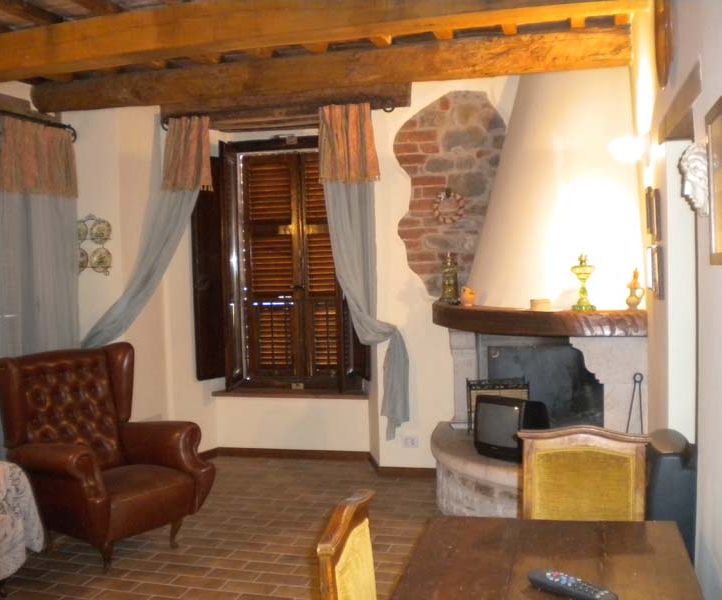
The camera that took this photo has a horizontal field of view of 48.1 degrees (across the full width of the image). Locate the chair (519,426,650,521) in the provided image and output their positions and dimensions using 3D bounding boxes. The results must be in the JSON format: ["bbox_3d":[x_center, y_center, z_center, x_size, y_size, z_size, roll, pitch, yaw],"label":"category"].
[{"bbox_3d":[0.664,0.904,2.405,0.430,0.970,0.520,-1,3,15],"label":"chair"}]

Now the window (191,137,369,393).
[{"bbox_3d":[-0.585,-0.267,6.109,1.270,1.950,0.280,-1,3,15],"label":"window"}]

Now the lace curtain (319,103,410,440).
[{"bbox_3d":[0.012,-0.182,5.467,0.590,2.300,0.200,-1,3,15],"label":"lace curtain"}]

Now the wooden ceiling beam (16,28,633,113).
[{"bbox_3d":[-0.359,-1.369,4.923,3.764,0.220,0.220,-1,3,15],"label":"wooden ceiling beam"}]

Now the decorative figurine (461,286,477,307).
[{"bbox_3d":[0.665,-0.018,4.968,0.088,0.117,0.085,-1,3,15],"label":"decorative figurine"}]

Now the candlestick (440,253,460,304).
[{"bbox_3d":[0.574,-0.139,5.280,0.125,0.335,0.125,-1,3,15],"label":"candlestick"}]

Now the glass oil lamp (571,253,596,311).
[{"bbox_3d":[1.179,-0.089,4.283,0.127,0.300,0.127,-1,3,15],"label":"glass oil lamp"}]

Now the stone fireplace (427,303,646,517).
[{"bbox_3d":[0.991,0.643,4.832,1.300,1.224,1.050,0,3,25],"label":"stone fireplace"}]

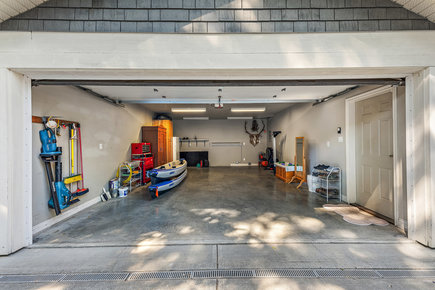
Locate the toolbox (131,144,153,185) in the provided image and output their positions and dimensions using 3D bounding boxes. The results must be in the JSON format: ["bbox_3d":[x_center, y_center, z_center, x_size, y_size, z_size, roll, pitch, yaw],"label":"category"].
[{"bbox_3d":[-2.451,0.601,5.949,0.420,1.280,0.690,-1,0,-1],"label":"toolbox"}]

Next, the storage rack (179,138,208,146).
[{"bbox_3d":[-1.219,-0.099,9.429,1.560,0.430,0.300,-1,0,-1],"label":"storage rack"}]

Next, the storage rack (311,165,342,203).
[{"bbox_3d":[2.526,0.848,4.229,0.290,0.730,0.600,-1,0,-1],"label":"storage rack"}]

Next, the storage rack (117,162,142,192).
[{"bbox_3d":[-2.450,0.874,5.129,0.300,0.750,0.650,-1,0,-1],"label":"storage rack"}]

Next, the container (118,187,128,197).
[{"bbox_3d":[-2.300,1.144,4.476,0.220,0.220,0.220,-1,0,-1],"label":"container"}]

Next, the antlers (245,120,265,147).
[{"bbox_3d":[1.942,-0.578,9.389,1.053,1.393,0.450,-1,0,-1],"label":"antlers"}]

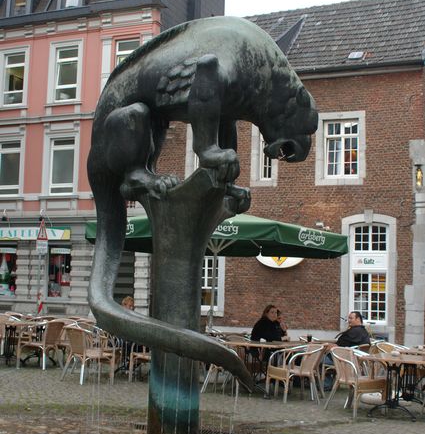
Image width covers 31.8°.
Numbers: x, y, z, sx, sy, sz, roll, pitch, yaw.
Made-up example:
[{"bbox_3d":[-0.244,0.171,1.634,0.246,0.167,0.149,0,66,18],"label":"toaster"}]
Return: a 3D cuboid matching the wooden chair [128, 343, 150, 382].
[{"bbox_3d":[-0.998,2.273,12.190,0.610,0.790,0.570,3,-5,-14],"label":"wooden chair"}]

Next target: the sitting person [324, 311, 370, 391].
[{"bbox_3d":[2.079,2.085,11.714,0.720,1.250,0.540,0,-6,22],"label":"sitting person"}]

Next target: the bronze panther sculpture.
[{"bbox_3d":[-0.064,-0.193,6.545,1.850,3.200,0.880,1,-5,11],"label":"bronze panther sculpture"}]

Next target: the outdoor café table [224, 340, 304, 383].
[{"bbox_3d":[0.773,2.252,11.062,0.970,0.730,0.900,-1,-6,30],"label":"outdoor café table"}]

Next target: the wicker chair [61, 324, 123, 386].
[{"bbox_3d":[-1.937,2.204,11.792,0.620,0.800,0.590,5,-6,-33],"label":"wicker chair"}]

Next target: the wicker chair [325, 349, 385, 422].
[{"bbox_3d":[1.818,2.111,9.512,0.570,0.790,0.630,5,-6,-31],"label":"wicker chair"}]

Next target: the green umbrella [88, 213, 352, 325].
[{"bbox_3d":[0.162,1.281,11.783,3.100,2.760,3.100,-1,-6,27],"label":"green umbrella"}]

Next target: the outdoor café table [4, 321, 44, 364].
[{"bbox_3d":[-3.604,2.418,14.279,0.900,0.730,0.800,-1,-6,28],"label":"outdoor café table"}]

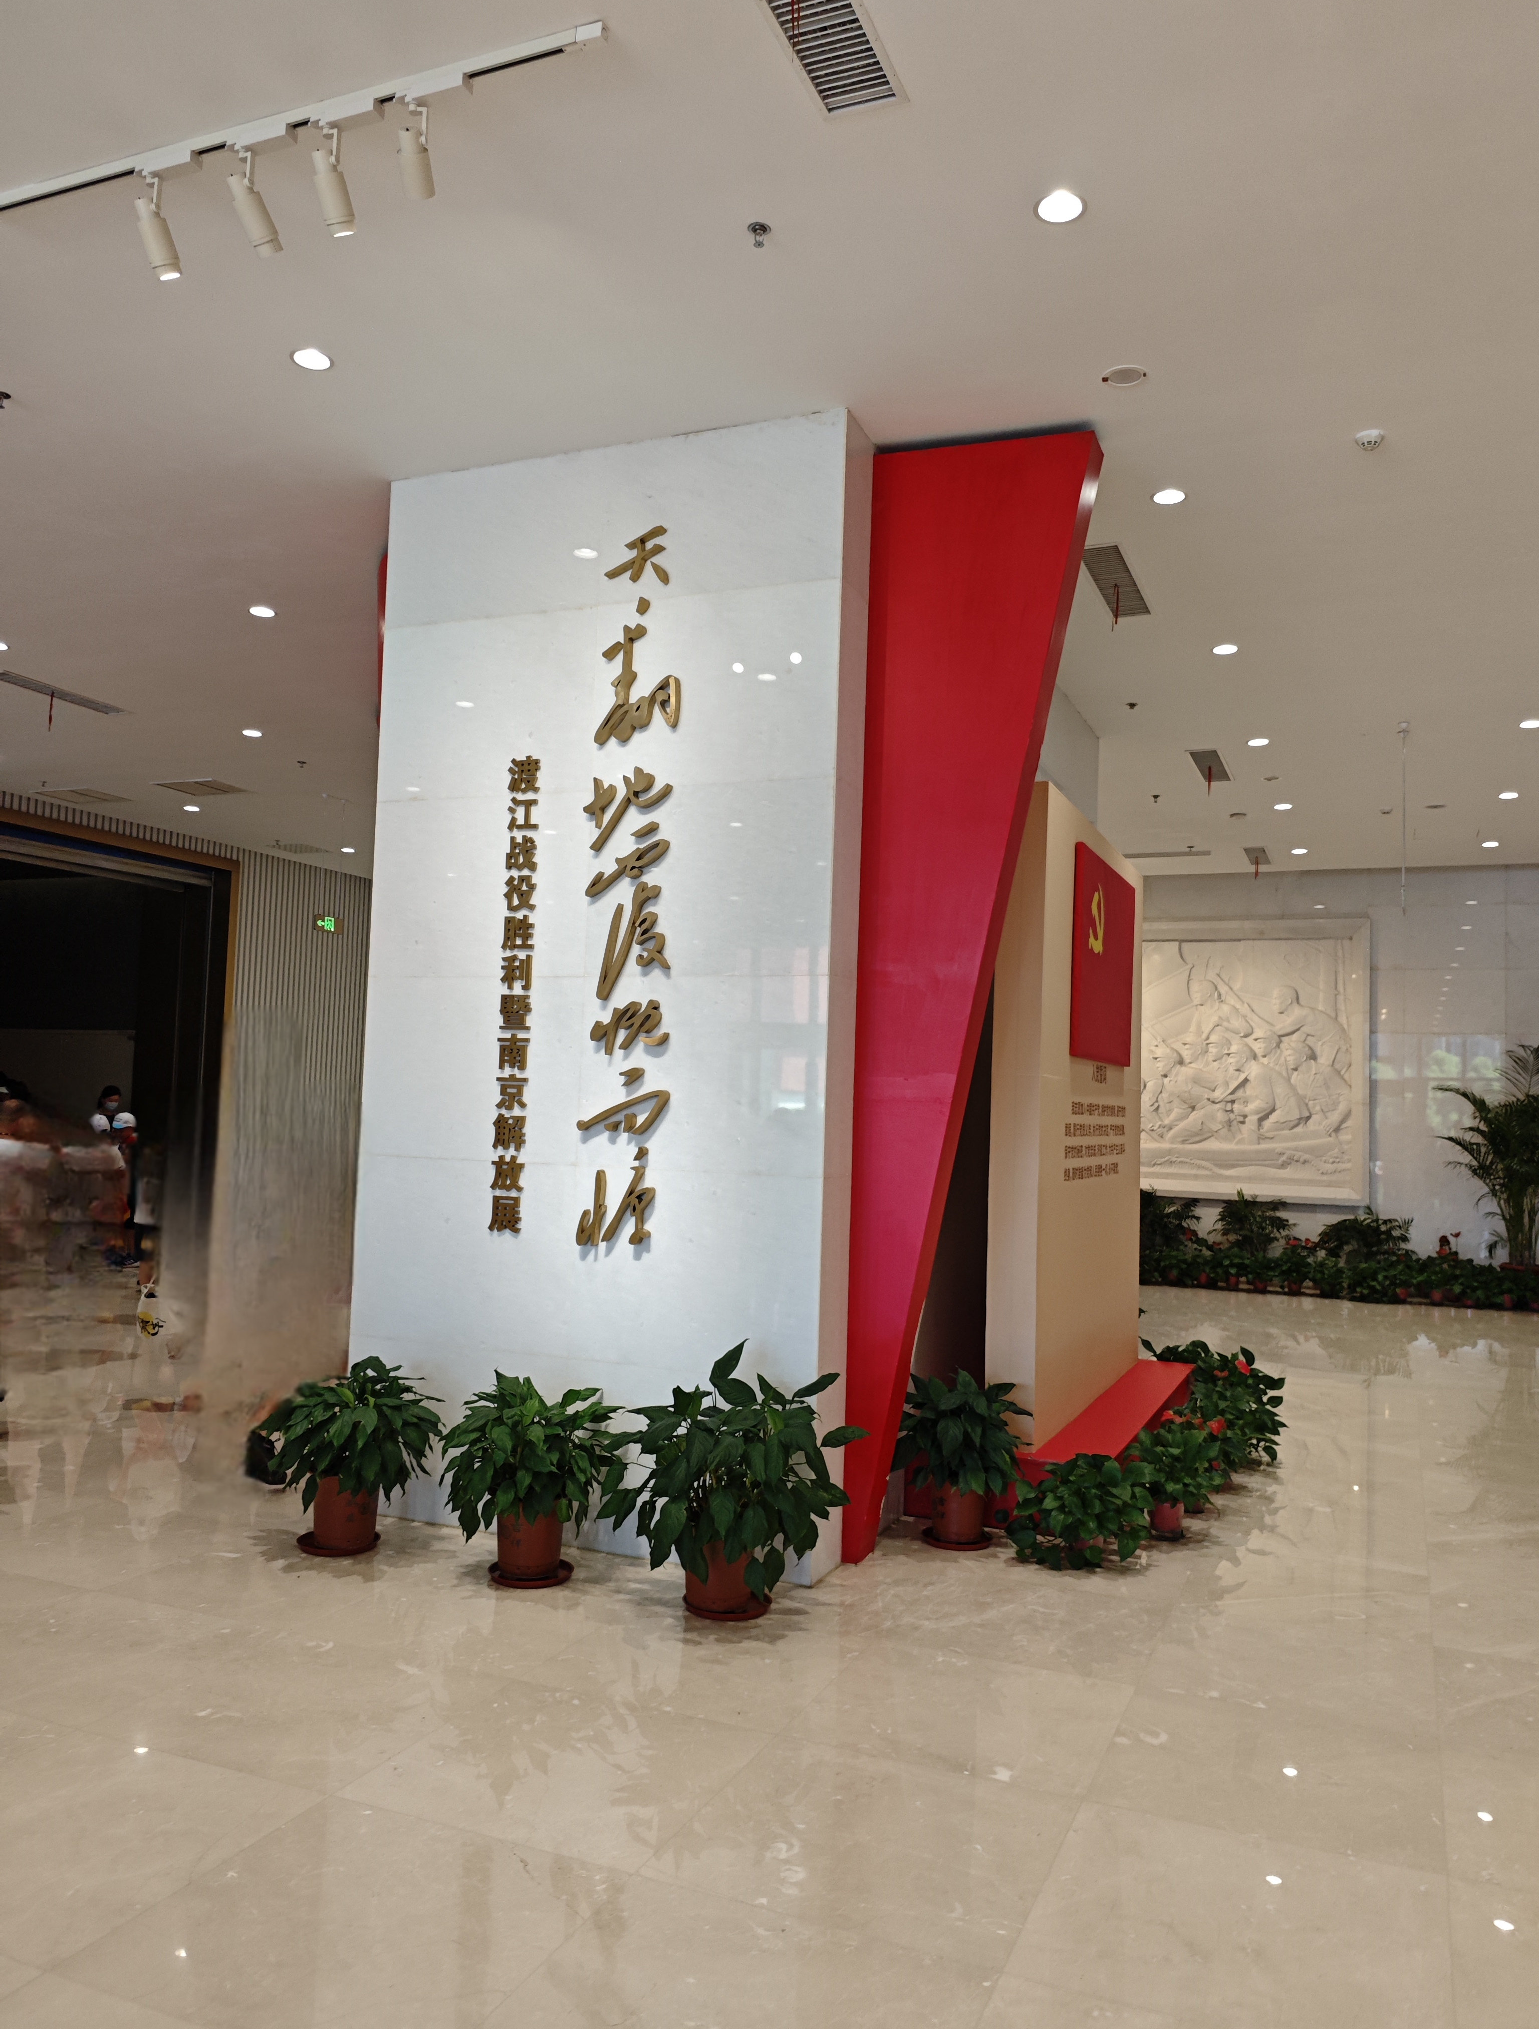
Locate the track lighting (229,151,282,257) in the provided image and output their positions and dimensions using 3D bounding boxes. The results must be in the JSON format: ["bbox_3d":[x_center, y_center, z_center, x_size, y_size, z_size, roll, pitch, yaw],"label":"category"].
[{"bbox_3d":[-1.373,-2.169,3.784,0.094,0.241,0.177,0,-4,23],"label":"track lighting"}]

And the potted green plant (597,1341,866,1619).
[{"bbox_3d":[-0.124,1.483,4.668,0.847,0.886,0.729,0,-4,23],"label":"potted green plant"}]

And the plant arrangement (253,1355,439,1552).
[{"bbox_3d":[-1.516,1.563,5.145,0.650,0.699,0.611,0,-4,23],"label":"plant arrangement"}]

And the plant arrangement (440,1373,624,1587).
[{"bbox_3d":[-0.818,1.566,4.885,0.630,0.704,0.591,2,-4,0],"label":"plant arrangement"}]

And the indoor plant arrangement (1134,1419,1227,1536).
[{"bbox_3d":[1.626,1.819,5.649,0.374,0.458,0.364,0,-4,23],"label":"indoor plant arrangement"}]

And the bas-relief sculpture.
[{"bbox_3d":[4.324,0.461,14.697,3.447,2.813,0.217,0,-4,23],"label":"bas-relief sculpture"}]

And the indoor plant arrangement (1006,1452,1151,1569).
[{"bbox_3d":[1.168,1.812,5.359,0.522,0.404,0.492,0,-4,23],"label":"indoor plant arrangement"}]

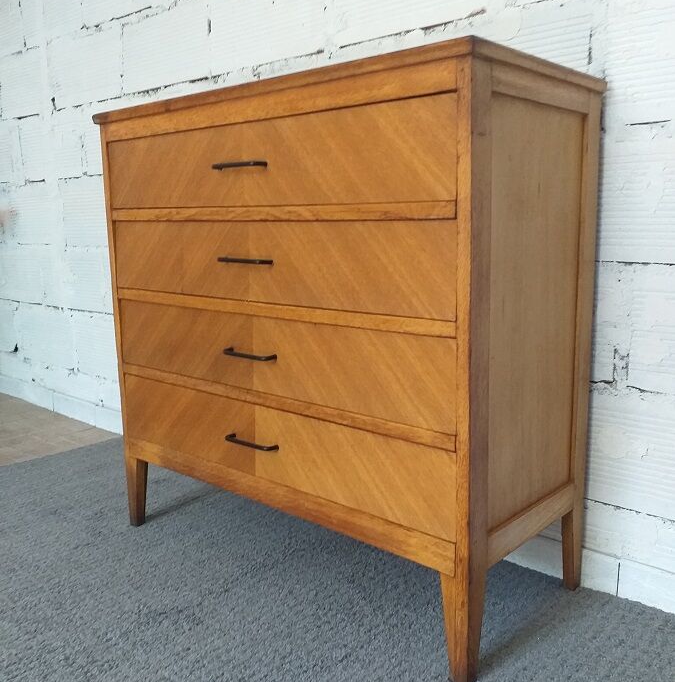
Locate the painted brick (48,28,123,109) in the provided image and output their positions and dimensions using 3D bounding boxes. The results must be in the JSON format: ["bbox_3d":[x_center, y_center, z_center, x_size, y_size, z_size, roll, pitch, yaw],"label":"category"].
[{"bbox_3d":[-0.751,-0.863,2.146,0.412,0.209,0.110,8,14,39],"label":"painted brick"}]

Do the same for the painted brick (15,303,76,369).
[{"bbox_3d":[-1.086,-0.035,2.614,0.423,0.221,0.110,8,14,39],"label":"painted brick"}]

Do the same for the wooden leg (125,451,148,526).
[{"bbox_3d":[-0.461,0.348,1.589,0.043,0.181,0.040,8,14,39],"label":"wooden leg"}]

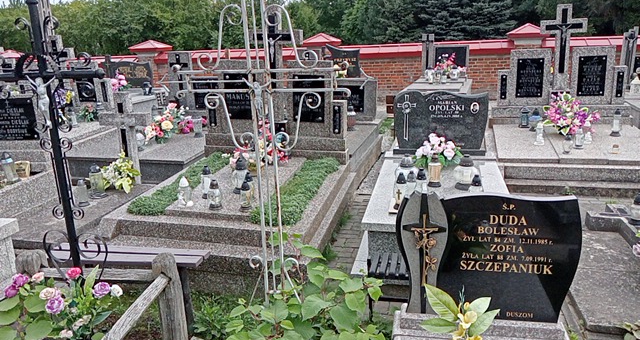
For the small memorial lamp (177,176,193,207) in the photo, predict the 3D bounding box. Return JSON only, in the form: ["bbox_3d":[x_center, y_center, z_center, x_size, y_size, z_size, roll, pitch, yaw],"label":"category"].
[{"bbox_3d":[-1.082,0.167,4.139,0.110,0.229,0.099,2,16,13],"label":"small memorial lamp"}]

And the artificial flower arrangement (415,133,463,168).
[{"bbox_3d":[1.163,-0.192,5.070,0.454,0.326,0.330,1,15,13],"label":"artificial flower arrangement"}]

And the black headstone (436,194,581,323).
[{"bbox_3d":[0.875,0.411,2.443,0.622,0.612,0.070,1,15,13],"label":"black headstone"}]

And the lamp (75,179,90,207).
[{"bbox_3d":[-2.239,0.209,4.855,0.108,0.249,0.108,2,16,13],"label":"lamp"}]

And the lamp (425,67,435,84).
[{"bbox_3d":[2.164,-1.866,10.197,0.170,0.302,0.170,1,15,13],"label":"lamp"}]

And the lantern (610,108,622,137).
[{"bbox_3d":[3.703,-0.589,6.454,0.132,0.319,0.132,1,15,13],"label":"lantern"}]

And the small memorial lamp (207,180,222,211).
[{"bbox_3d":[-0.819,0.192,4.032,0.100,0.226,0.100,2,16,13],"label":"small memorial lamp"}]

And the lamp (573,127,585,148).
[{"bbox_3d":[2.791,-0.347,5.569,0.093,0.238,0.093,2,16,13],"label":"lamp"}]

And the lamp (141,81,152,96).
[{"bbox_3d":[-3.986,-1.871,11.873,0.200,0.292,0.200,1,15,13],"label":"lamp"}]

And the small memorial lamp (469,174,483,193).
[{"bbox_3d":[1.148,0.135,3.796,0.102,0.199,0.102,1,16,12],"label":"small memorial lamp"}]

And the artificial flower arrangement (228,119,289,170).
[{"bbox_3d":[-0.596,-0.240,5.011,0.593,0.503,0.356,2,16,13],"label":"artificial flower arrangement"}]

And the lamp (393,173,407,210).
[{"bbox_3d":[0.546,0.142,3.529,0.093,0.251,0.093,2,16,13],"label":"lamp"}]

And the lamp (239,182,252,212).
[{"bbox_3d":[-0.636,0.224,4.409,0.094,0.255,0.094,1,15,13],"label":"lamp"}]

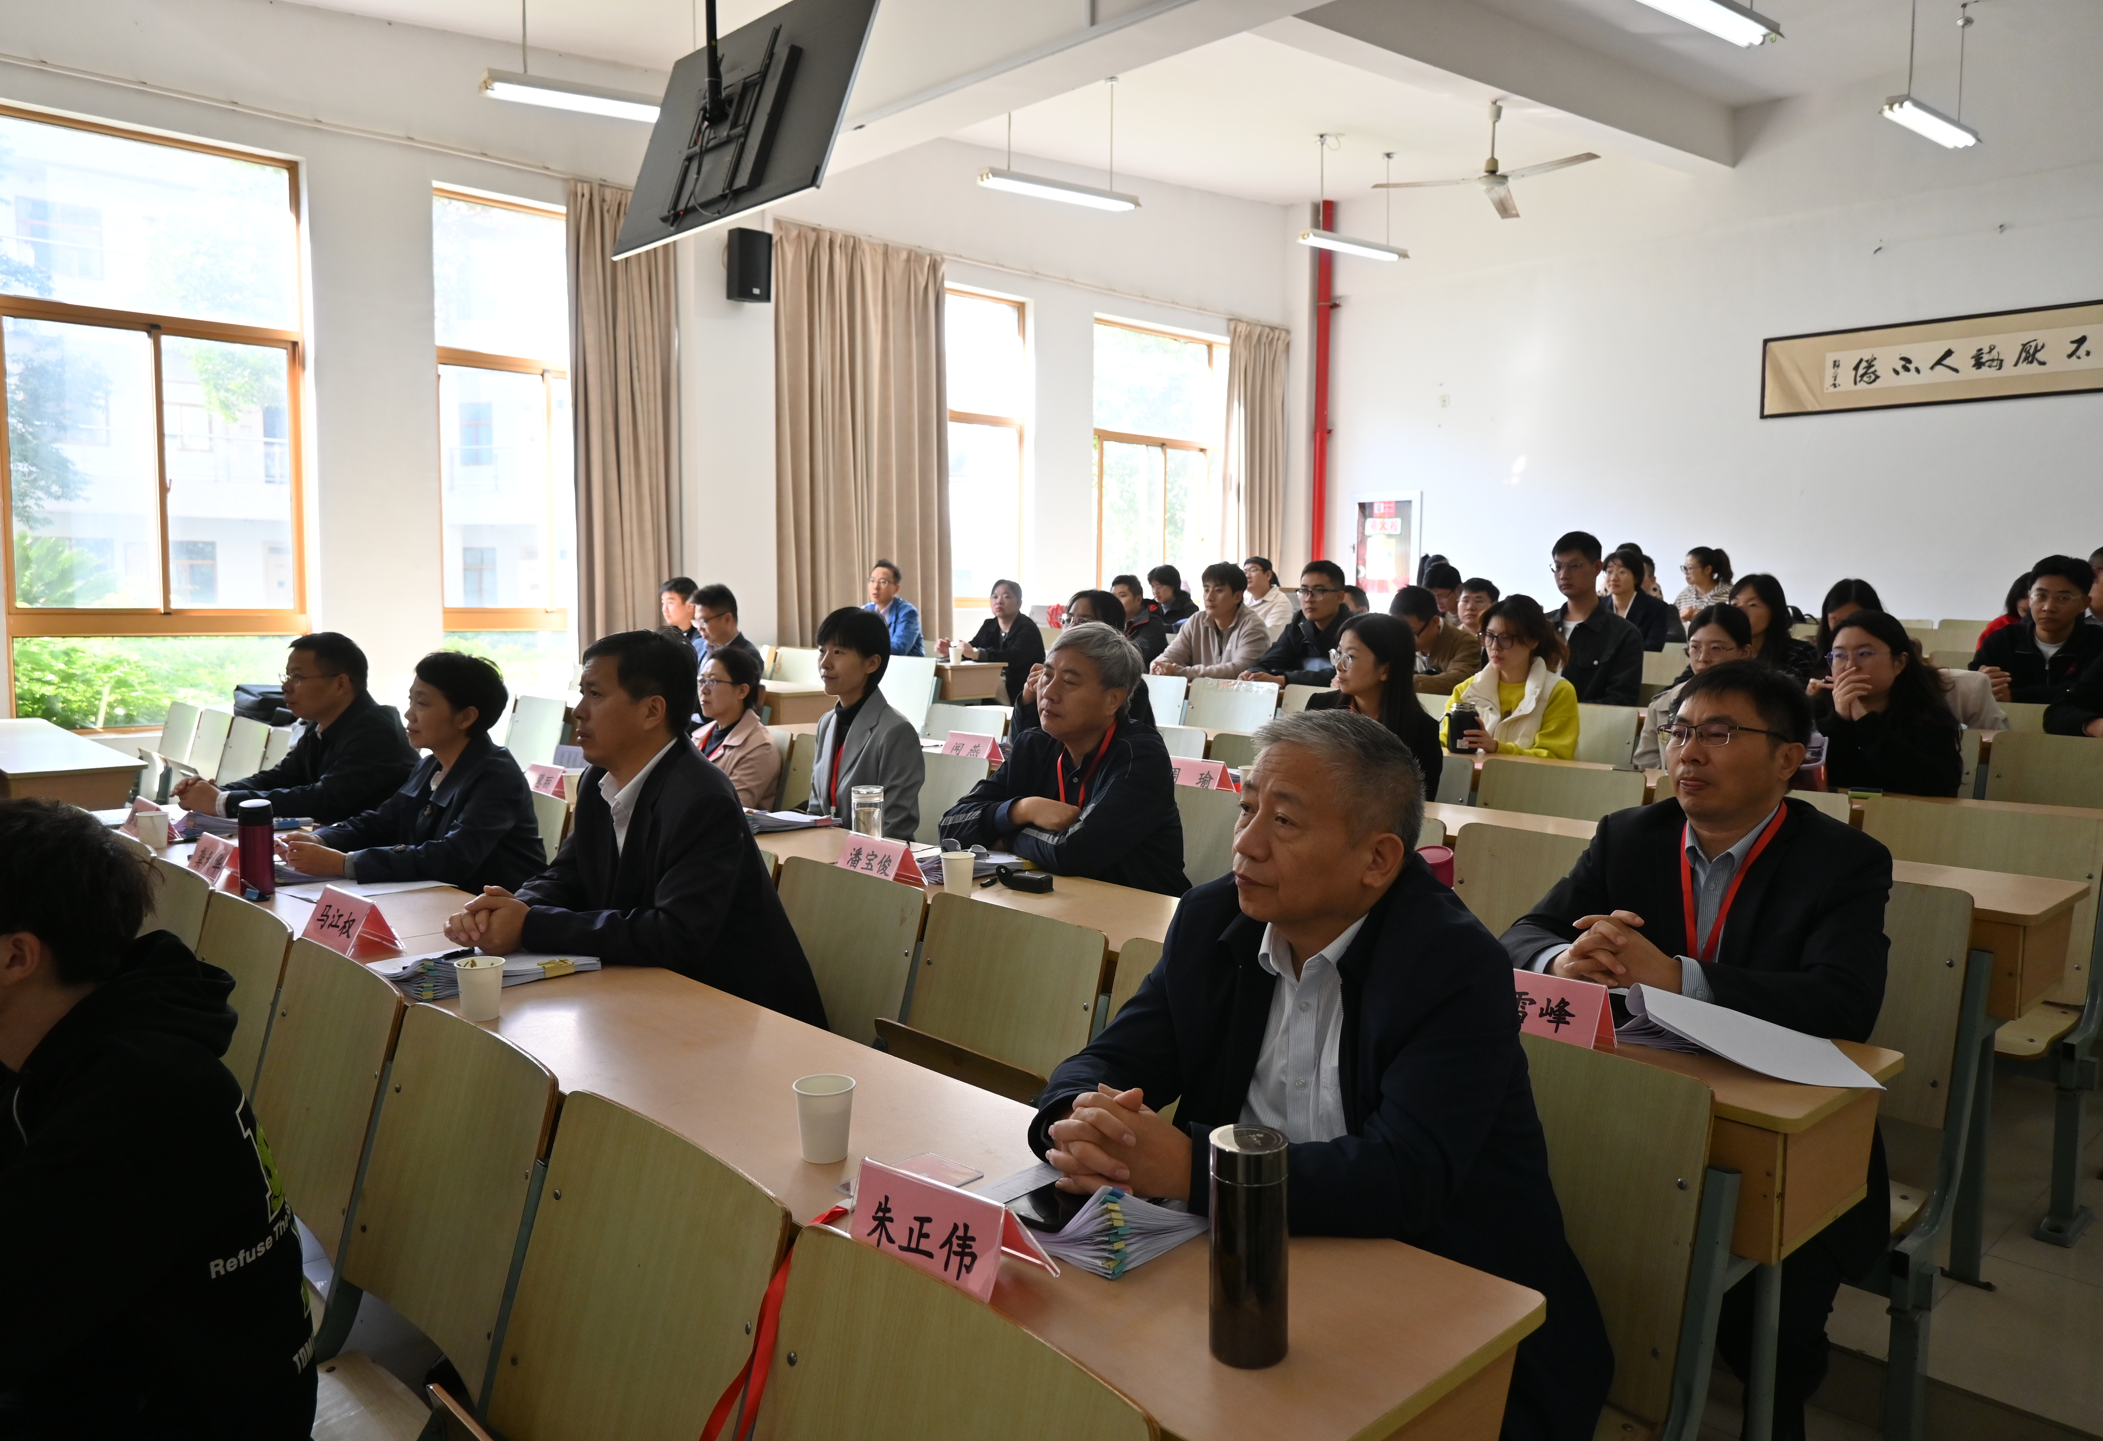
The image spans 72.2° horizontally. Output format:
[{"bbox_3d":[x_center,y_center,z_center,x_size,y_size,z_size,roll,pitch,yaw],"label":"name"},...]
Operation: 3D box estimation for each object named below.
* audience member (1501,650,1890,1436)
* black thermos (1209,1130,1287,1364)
[{"bbox_3d":[1.004,0.535,2.275,0.660,1.262,0.570,-4,7,-43],"label":"audience member"},{"bbox_3d":[0.166,0.441,1.212,0.063,0.184,0.063,0,5,0],"label":"black thermos"}]

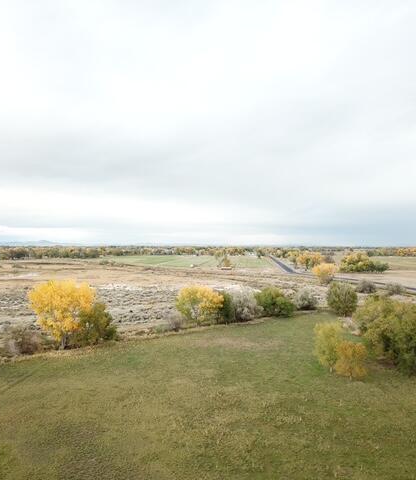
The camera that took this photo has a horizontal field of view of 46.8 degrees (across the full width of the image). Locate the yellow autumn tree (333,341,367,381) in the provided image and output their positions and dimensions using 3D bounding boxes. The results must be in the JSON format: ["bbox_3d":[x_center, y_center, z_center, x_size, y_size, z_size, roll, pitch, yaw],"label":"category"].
[{"bbox_3d":[22.580,18.950,75.900,4.950,6.160,4.600,0,-1,0],"label":"yellow autumn tree"}]

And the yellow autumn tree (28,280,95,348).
[{"bbox_3d":[-29.910,15.310,98.480,13.450,14.030,12.510,0,-1,0],"label":"yellow autumn tree"}]

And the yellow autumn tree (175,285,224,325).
[{"bbox_3d":[-2.140,17.320,128.590,13.110,10.830,12.190,0,-1,0],"label":"yellow autumn tree"}]

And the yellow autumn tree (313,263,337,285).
[{"bbox_3d":[64.660,18.650,265.650,13.540,11.880,12.590,0,-1,0],"label":"yellow autumn tree"}]

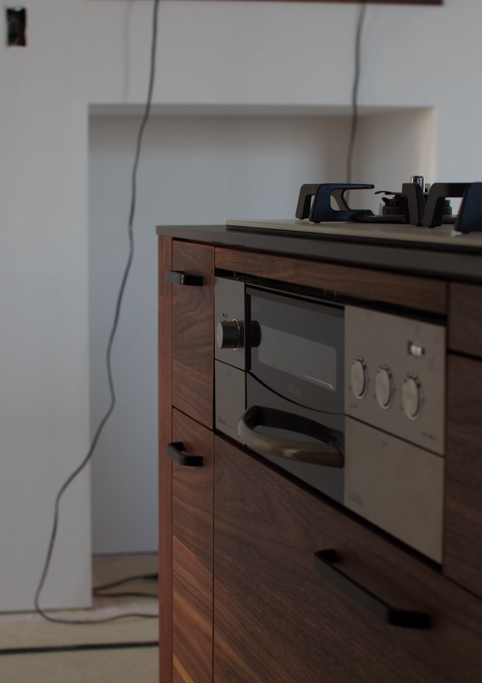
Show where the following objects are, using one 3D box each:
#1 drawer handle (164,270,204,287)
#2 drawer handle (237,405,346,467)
[{"bbox_3d":[-0.071,-0.077,1.588,0.026,0.012,0.083,-2,7,-18],"label":"drawer handle"},{"bbox_3d":[0.033,0.095,1.255,0.042,0.022,0.255,-2,7,-18],"label":"drawer handle"}]

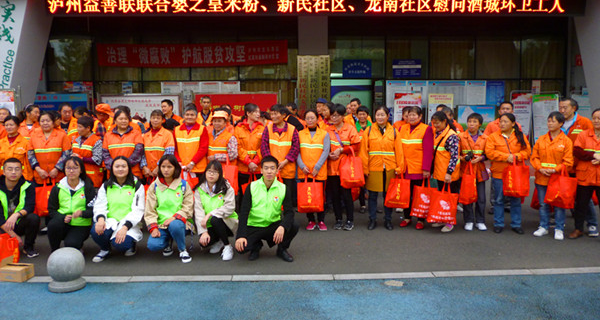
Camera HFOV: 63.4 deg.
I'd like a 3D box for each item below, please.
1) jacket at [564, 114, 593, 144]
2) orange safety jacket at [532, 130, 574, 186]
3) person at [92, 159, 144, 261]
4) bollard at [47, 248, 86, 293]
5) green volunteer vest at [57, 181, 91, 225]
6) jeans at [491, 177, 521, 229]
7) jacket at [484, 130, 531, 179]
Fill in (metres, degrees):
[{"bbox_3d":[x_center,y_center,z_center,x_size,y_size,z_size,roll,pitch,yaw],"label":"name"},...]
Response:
[{"bbox_3d":[3.719,-0.288,6.504,0.500,0.680,0.320,3,7,30],"label":"jacket"},{"bbox_3d":[3.057,-0.017,5.886,0.470,0.681,0.340,3,5,30],"label":"orange safety jacket"},{"bbox_3d":[-1.992,0.497,5.297,0.530,1.060,0.650,-1,6,-9],"label":"person"},{"bbox_3d":[-2.038,0.950,4.240,0.335,0.355,0.335,0,5,0],"label":"bollard"},{"bbox_3d":[-2.488,0.475,5.355,0.380,0.500,0.260,-1,6,-10],"label":"green volunteer vest"},{"bbox_3d":[2.627,0.512,6.188,0.380,0.759,0.270,2,5,20],"label":"jeans"},{"bbox_3d":[2.666,-0.070,6.220,0.550,0.620,0.330,1,5,9],"label":"jacket"}]

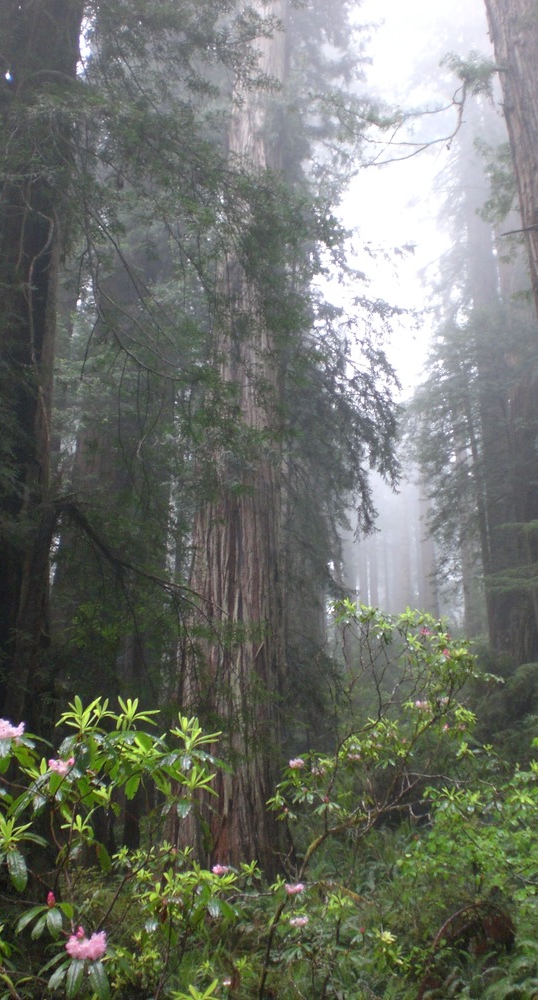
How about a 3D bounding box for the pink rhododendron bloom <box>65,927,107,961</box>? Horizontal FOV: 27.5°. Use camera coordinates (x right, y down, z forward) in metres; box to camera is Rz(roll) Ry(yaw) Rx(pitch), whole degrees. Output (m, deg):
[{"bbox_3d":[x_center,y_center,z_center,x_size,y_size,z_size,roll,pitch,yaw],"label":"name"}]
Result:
[{"bbox_3d":[-0.585,1.414,3.500,0.135,0.108,0.130,-3,20,-11],"label":"pink rhododendron bloom"}]

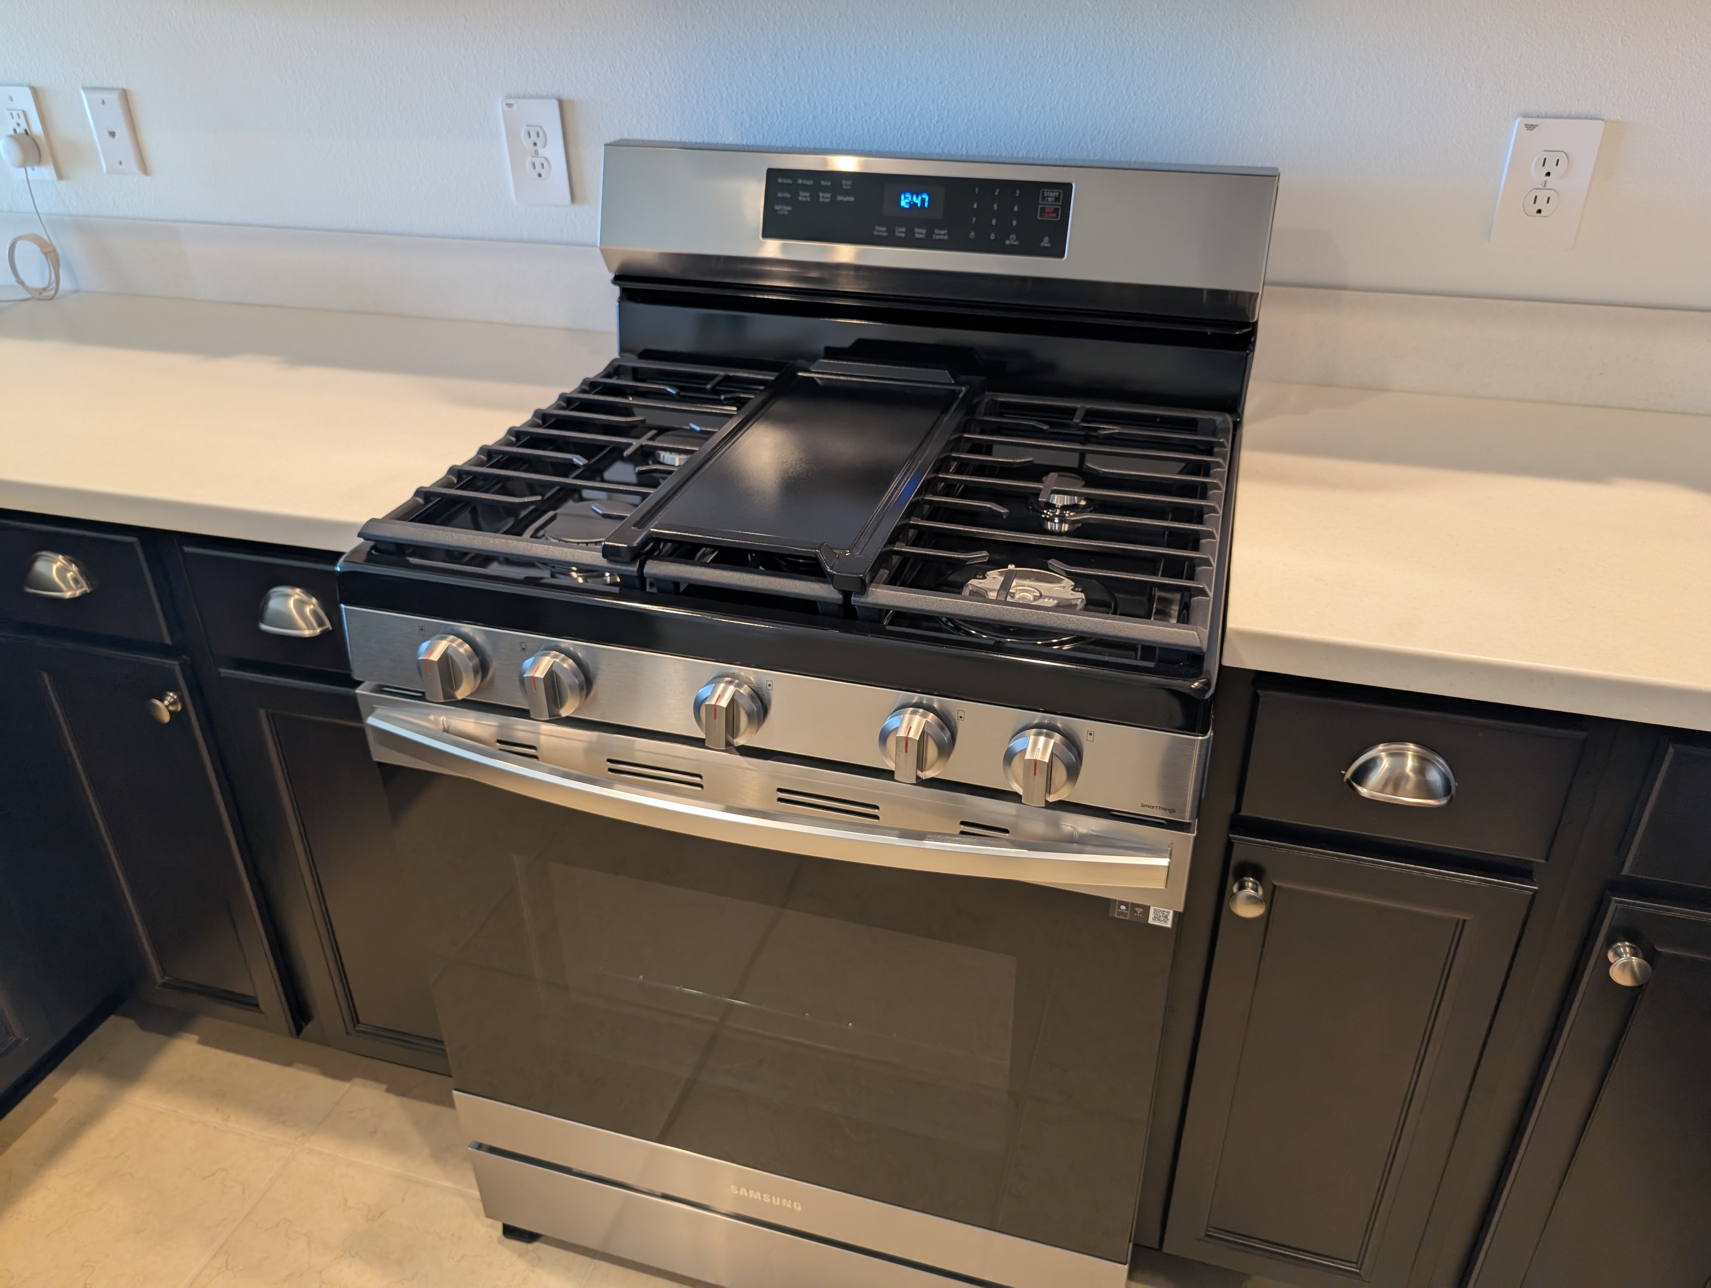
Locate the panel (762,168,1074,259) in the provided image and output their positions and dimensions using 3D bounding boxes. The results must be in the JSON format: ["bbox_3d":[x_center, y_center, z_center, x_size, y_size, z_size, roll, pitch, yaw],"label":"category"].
[{"bbox_3d":[0.064,-0.477,1.316,0.348,0.077,0.012,8,12,14],"label":"panel"}]

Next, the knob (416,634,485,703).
[{"bbox_3d":[-0.360,0.025,1.042,0.056,0.057,0.039,8,24,14],"label":"knob"}]

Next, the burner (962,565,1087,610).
[{"bbox_3d":[0.145,-0.031,1.031,0.106,0.025,0.106,8,30,14],"label":"burner"}]

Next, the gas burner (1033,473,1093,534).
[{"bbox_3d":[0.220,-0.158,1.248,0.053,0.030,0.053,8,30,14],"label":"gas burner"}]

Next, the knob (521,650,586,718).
[{"bbox_3d":[-0.262,0.038,1.017,0.056,0.057,0.039,8,24,14],"label":"knob"}]

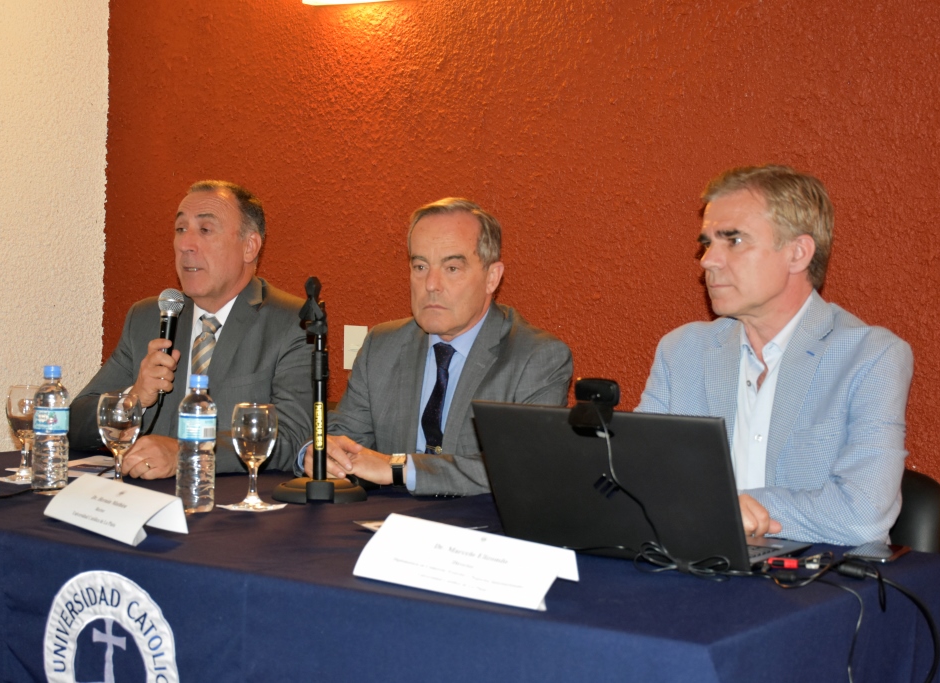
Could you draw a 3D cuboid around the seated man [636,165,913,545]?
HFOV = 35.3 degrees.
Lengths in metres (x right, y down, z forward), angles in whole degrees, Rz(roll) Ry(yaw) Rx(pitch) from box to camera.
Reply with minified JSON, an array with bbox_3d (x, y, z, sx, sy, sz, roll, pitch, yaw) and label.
[{"bbox_3d":[0.423,0.376,2.344,0.568,1.314,0.706,2,1,34],"label":"seated man"}]

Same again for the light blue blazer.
[{"bbox_3d":[0.492,0.213,2.391,0.539,0.594,0.441,2,1,34],"label":"light blue blazer"}]

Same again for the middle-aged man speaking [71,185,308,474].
[{"bbox_3d":[-0.565,0.333,2.980,0.568,1.317,0.706,2,1,27],"label":"middle-aged man speaking"}]

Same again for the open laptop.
[{"bbox_3d":[0.243,0.189,2.030,0.352,0.211,0.355,2,1,31],"label":"open laptop"}]

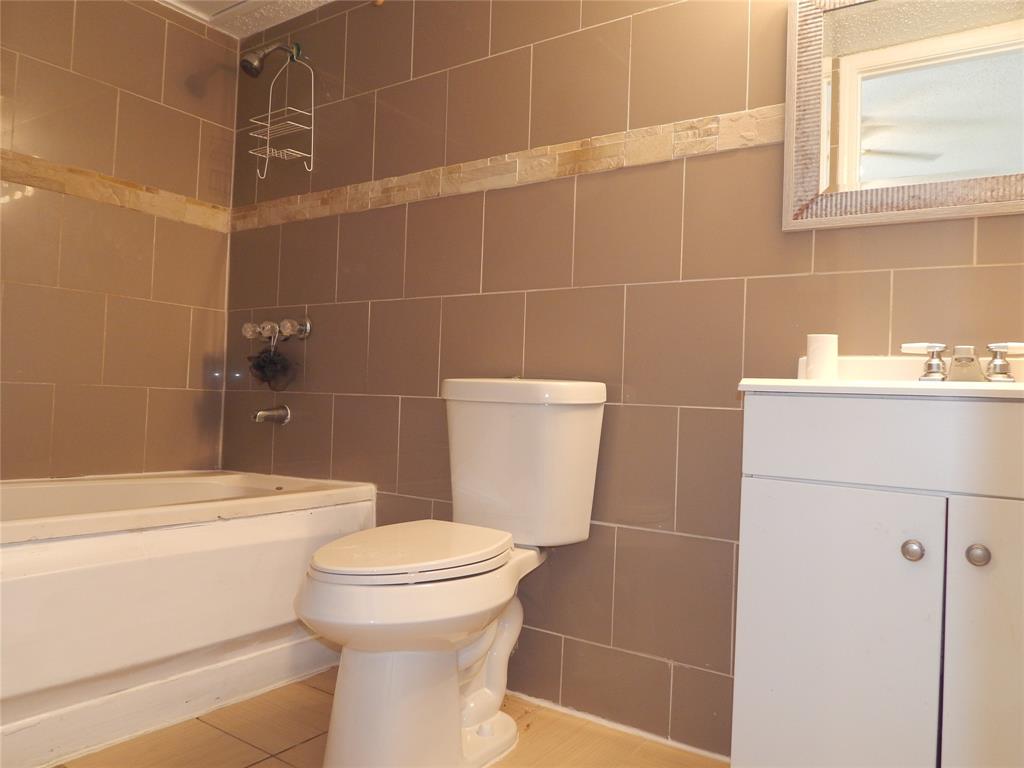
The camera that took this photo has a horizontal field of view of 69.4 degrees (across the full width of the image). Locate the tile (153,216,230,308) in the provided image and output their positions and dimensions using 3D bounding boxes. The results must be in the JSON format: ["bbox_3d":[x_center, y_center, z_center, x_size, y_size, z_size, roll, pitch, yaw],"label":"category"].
[{"bbox_3d":[-1.172,-0.434,2.710,0.012,0.297,0.293,1,-1,35],"label":"tile"}]

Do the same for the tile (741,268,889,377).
[{"bbox_3d":[0.662,-0.091,1.621,0.300,0.300,0.010,1,-1,34],"label":"tile"}]

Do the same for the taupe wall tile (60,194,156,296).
[{"bbox_3d":[-1.342,-0.445,2.463,0.012,0.297,0.300,1,-1,35],"label":"taupe wall tile"}]

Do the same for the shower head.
[{"bbox_3d":[-0.836,-1.130,2.565,0.075,0.176,0.205,1,-1,34],"label":"shower head"}]

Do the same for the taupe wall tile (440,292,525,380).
[{"bbox_3d":[-0.090,-0.107,2.128,0.299,0.299,0.010,1,-2,34],"label":"taupe wall tile"}]

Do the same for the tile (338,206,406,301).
[{"bbox_3d":[-0.453,-0.413,2.389,0.299,0.294,0.010,1,-2,34],"label":"tile"}]

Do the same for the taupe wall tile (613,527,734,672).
[{"bbox_3d":[0.387,0.510,1.773,0.299,0.304,0.010,1,-2,34],"label":"taupe wall tile"}]

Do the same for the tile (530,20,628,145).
[{"bbox_3d":[0.181,-0.796,1.983,0.300,0.296,0.010,1,-1,34],"label":"tile"}]

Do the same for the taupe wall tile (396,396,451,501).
[{"bbox_3d":[-0.224,0.193,2.206,0.299,0.300,0.010,1,-2,34],"label":"taupe wall tile"}]

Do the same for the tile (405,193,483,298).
[{"bbox_3d":[-0.203,-0.409,2.219,0.299,0.294,0.010,1,-2,34],"label":"tile"}]

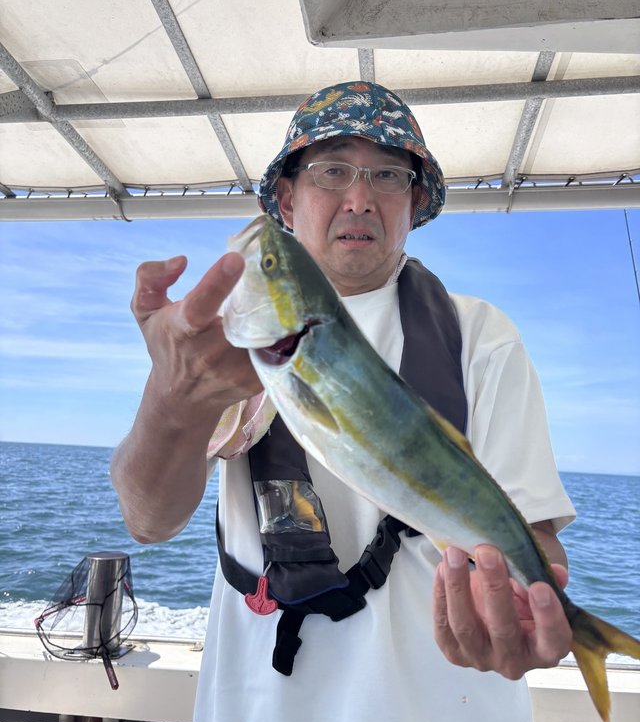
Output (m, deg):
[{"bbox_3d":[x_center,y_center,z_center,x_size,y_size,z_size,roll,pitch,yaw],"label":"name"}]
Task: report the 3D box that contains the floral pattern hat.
[{"bbox_3d":[0.044,-0.298,0.888,0.254,0.155,0.275,4,-15,-4],"label":"floral pattern hat"}]

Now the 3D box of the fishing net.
[{"bbox_3d":[-0.557,0.598,1.530,0.235,0.245,0.275,7,-9,-23],"label":"fishing net"}]

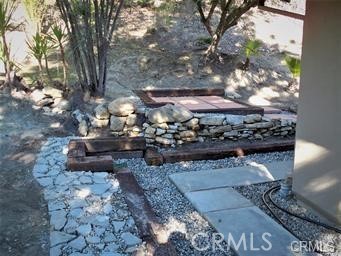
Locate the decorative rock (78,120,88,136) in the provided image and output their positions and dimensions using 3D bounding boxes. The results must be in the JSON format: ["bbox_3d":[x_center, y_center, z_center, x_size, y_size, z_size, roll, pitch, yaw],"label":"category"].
[{"bbox_3d":[-1.560,0.007,6.200,0.165,0.266,0.180,-2,12,-6],"label":"decorative rock"}]

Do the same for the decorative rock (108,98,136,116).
[{"bbox_3d":[-0.863,-0.369,6.200,0.488,0.307,0.360,-3,12,-17],"label":"decorative rock"}]

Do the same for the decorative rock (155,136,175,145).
[{"bbox_3d":[-0.090,0.187,5.170,0.282,0.079,0.180,-5,14,-18],"label":"decorative rock"}]

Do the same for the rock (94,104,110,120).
[{"bbox_3d":[-1.226,-0.280,6.200,0.270,0.248,0.250,-2,12,-6],"label":"rock"}]

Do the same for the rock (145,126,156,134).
[{"bbox_3d":[-0.352,0.045,6.100,0.198,0.115,0.180,-3,12,-10],"label":"rock"}]

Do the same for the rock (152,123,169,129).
[{"bbox_3d":[-0.179,-0.035,6.120,0.287,0.086,0.200,-3,12,-10],"label":"rock"}]

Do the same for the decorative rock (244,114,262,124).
[{"bbox_3d":[1.555,-0.162,6.470,0.341,0.160,0.220,-3,12,-10],"label":"decorative rock"}]

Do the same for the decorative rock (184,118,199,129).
[{"bbox_3d":[0.390,-0.084,6.400,0.252,0.176,0.200,-3,12,-17],"label":"decorative rock"}]

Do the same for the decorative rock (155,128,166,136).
[{"bbox_3d":[-0.176,0.079,6.080,0.205,0.134,0.170,-3,12,-17],"label":"decorative rock"}]

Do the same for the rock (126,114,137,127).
[{"bbox_3d":[-0.597,-0.115,5.280,0.132,0.165,0.160,-5,14,-18],"label":"rock"}]

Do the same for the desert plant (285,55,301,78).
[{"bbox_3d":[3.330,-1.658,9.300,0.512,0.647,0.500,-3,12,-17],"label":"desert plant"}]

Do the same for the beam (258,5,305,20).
[{"bbox_3d":[1.126,-1.161,3.475,0.552,0.052,0.050,7,10,-16],"label":"beam"}]

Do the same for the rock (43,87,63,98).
[{"bbox_3d":[-2.617,-0.787,7.650,0.374,0.243,0.310,-1,13,0],"label":"rock"}]

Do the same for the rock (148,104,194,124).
[{"bbox_3d":[0.005,-0.251,6.250,0.825,0.307,0.500,-3,12,-10],"label":"rock"}]

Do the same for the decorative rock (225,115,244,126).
[{"bbox_3d":[1.198,-0.148,6.380,0.342,0.160,0.250,-3,12,-10],"label":"decorative rock"}]

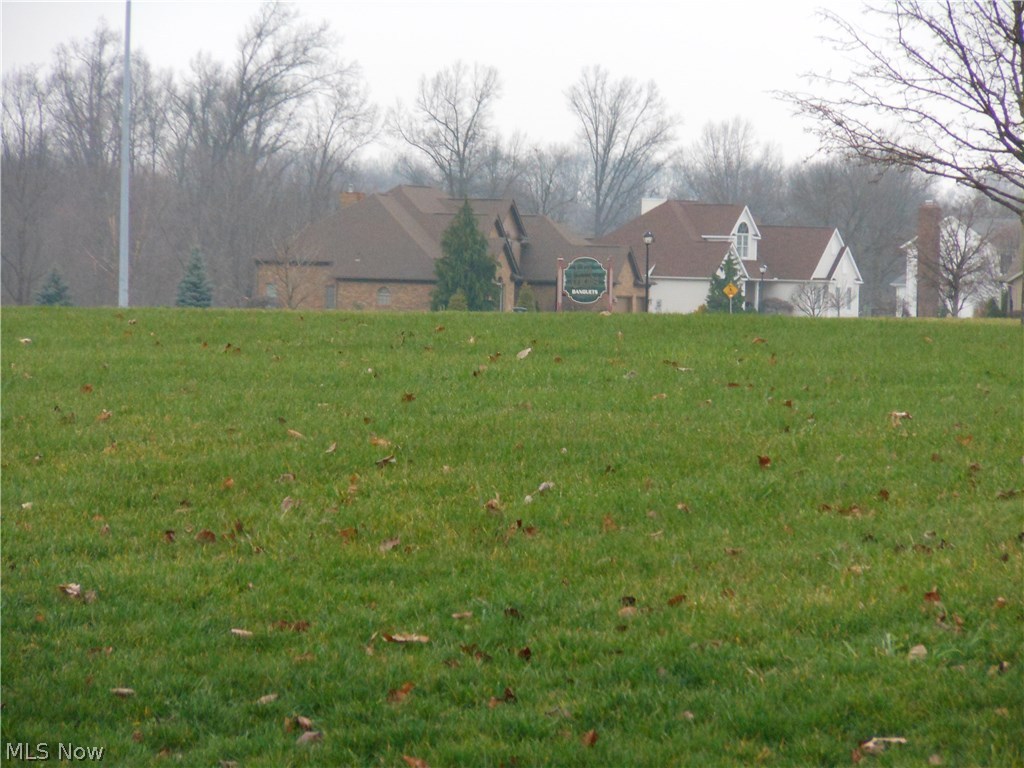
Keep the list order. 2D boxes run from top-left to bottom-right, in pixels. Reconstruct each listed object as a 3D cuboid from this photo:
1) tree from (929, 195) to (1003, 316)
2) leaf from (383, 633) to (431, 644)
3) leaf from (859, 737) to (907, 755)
[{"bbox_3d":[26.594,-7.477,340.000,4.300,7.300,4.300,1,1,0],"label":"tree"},{"bbox_3d":[-0.377,0.909,20.700,0.168,0.034,0.100,1,1,0],"label":"leaf"},{"bbox_3d":[1.099,1.072,17.200,0.142,0.043,0.090,1,1,0],"label":"leaf"}]

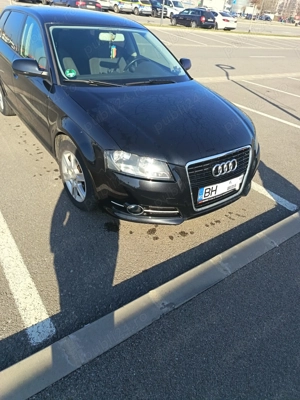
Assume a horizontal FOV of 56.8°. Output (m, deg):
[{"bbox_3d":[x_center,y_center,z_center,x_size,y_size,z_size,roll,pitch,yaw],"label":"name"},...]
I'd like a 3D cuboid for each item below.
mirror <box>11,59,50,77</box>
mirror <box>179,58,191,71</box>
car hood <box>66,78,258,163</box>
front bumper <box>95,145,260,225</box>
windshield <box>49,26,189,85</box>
[{"bbox_3d":[-1.031,-1.147,2.395,0.255,0.145,0.150,-18,42,-32],"label":"mirror"},{"bbox_3d":[0.403,-1.625,3.326,0.235,0.145,0.150,-18,42,-32],"label":"mirror"},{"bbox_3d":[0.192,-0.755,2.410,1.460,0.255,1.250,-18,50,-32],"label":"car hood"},{"bbox_3d":[0.437,-0.202,2.318,1.740,0.530,0.500,-18,42,-32],"label":"front bumper"},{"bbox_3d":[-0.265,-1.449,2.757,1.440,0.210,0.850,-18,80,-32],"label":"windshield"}]

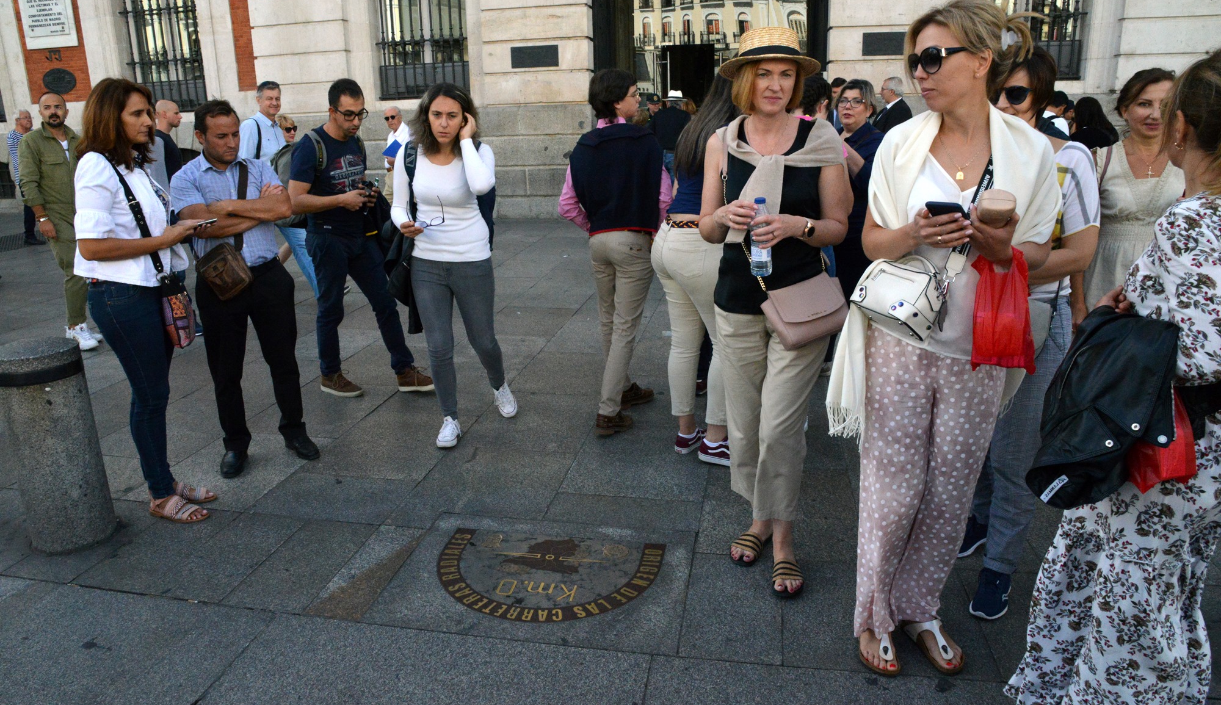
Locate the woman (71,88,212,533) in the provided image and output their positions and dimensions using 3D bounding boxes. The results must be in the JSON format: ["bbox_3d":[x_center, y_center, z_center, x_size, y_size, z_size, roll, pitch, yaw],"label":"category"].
[{"bbox_3d":[-1.712,-0.168,3.031,0.520,1.640,0.450,-1,15,2],"label":"woman"}]

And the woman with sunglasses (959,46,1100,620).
[{"bbox_3d":[1.228,-0.067,2.500,0.500,1.650,0.420,8,18,31],"label":"woman with sunglasses"}]

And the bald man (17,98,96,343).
[{"bbox_3d":[-3.750,-0.889,5.660,0.480,1.750,0.520,8,18,30],"label":"bald man"}]

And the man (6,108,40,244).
[{"bbox_3d":[-7.416,-2.215,10.436,0.420,1.720,0.500,0,16,5],"label":"man"}]

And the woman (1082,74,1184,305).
[{"bbox_3d":[2.002,-0.234,3.143,0.500,1.630,0.320,5,17,22],"label":"woman"}]

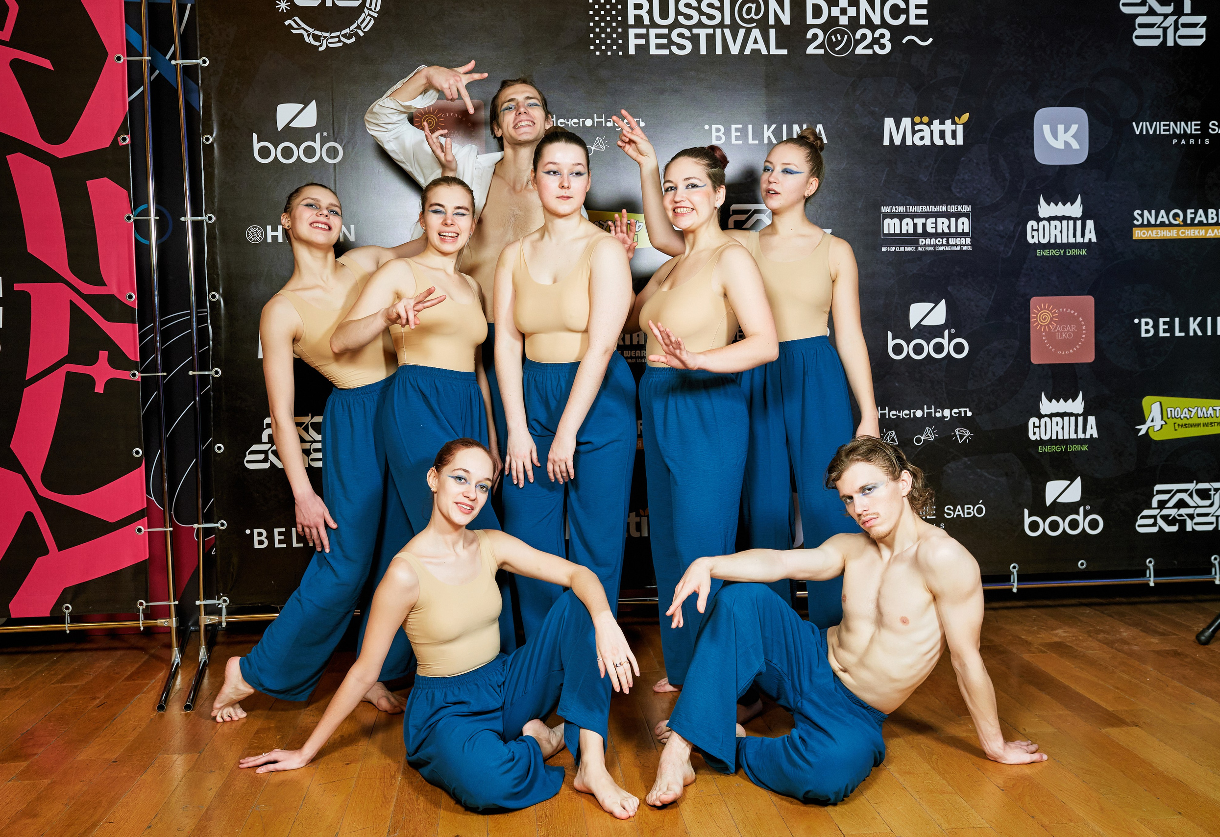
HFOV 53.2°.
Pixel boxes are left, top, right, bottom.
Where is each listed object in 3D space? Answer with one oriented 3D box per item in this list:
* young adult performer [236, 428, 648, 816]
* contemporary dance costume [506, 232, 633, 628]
[{"bbox_3d":[-0.420,0.469,2.969,0.930,0.820,0.620,-2,3,-15],"label":"young adult performer"},{"bbox_3d":[-0.107,0.152,3.443,0.410,1.330,0.330,-1,3,0],"label":"contemporary dance costume"}]

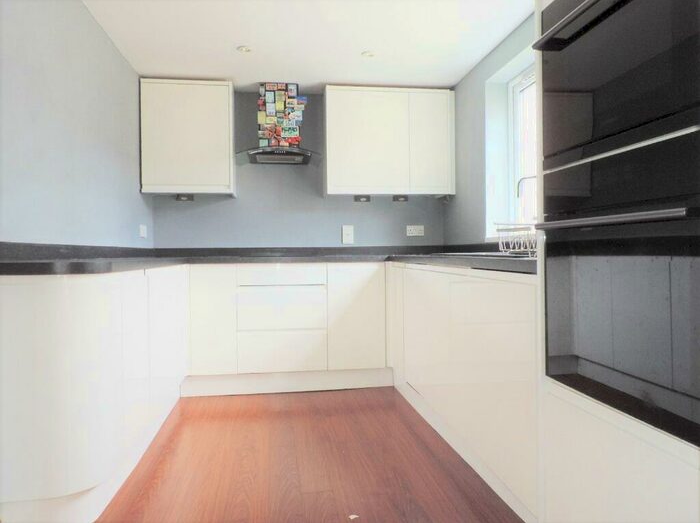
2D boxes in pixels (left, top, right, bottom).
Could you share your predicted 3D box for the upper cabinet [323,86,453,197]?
[{"bbox_3d":[0.292,-0.890,3.748,0.962,0.783,0.322,-1,1,-8],"label":"upper cabinet"}]

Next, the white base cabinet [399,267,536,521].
[{"bbox_3d":[0.731,0.383,2.253,0.574,0.720,1.595,-1,1,-8],"label":"white base cabinet"}]

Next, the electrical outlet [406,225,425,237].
[{"bbox_3d":[0.537,-0.247,3.946,0.146,0.087,0.015,-1,1,-8],"label":"electrical outlet"}]

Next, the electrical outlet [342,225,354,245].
[{"bbox_3d":[-0.009,-0.211,3.872,0.082,0.150,0.020,-1,1,-8],"label":"electrical outlet"}]

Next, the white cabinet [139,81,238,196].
[{"bbox_3d":[-1.158,-0.875,3.557,0.612,0.783,0.322,-1,1,-8],"label":"white cabinet"}]

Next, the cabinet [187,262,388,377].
[{"bbox_3d":[-0.434,0.370,3.528,1.300,0.720,0.590,-1,1,-8],"label":"cabinet"}]

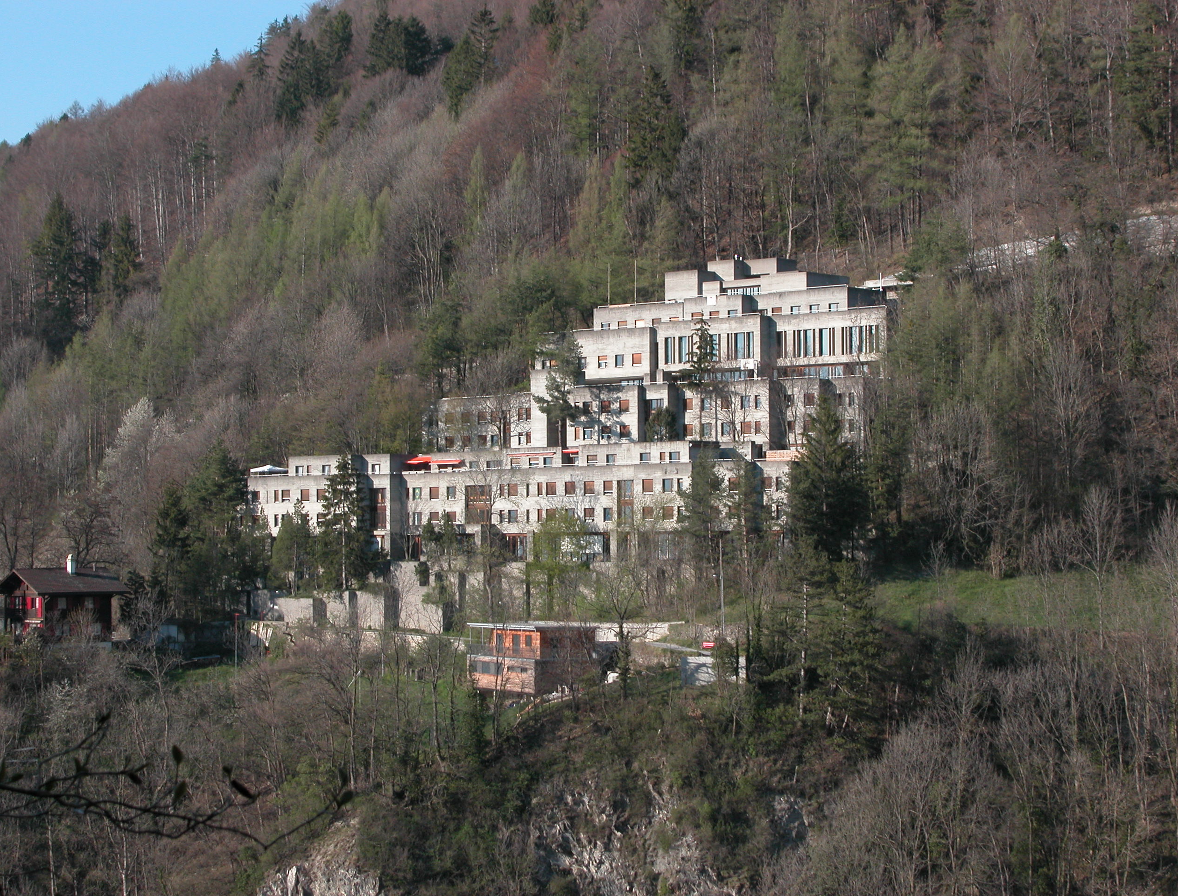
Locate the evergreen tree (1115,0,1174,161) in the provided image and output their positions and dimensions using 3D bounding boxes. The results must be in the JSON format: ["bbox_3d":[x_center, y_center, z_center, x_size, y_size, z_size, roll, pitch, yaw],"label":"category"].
[{"bbox_3d":[69.720,-45.490,368.000,7.260,20.840,7.260,0,-2,0],"label":"evergreen tree"}]

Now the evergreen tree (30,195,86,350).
[{"bbox_3d":[-84.650,-27.840,468.000,8.640,25.760,8.640,0,-2,0],"label":"evergreen tree"}]

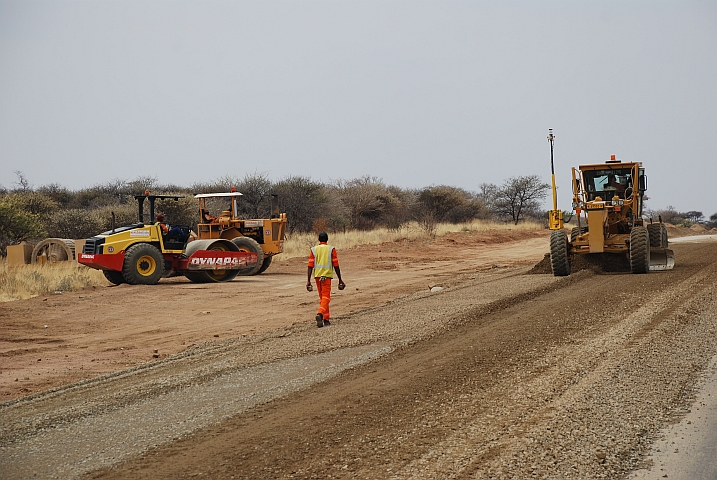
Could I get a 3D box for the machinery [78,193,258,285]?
[{"bbox_3d":[-6.416,-0.061,80.800,5.500,3.050,2.300,0,0,-28],"label":"machinery"}]

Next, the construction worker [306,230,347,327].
[{"bbox_3d":[-0.583,0.729,43.600,0.700,1.740,0.500,0,0,3],"label":"construction worker"}]

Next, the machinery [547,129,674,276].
[{"bbox_3d":[7.010,-1.025,66.300,3.200,3.900,8.700,0,0,10],"label":"machinery"}]

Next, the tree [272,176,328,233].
[{"bbox_3d":[-3.393,-1.960,140.000,3.600,3.700,3.600,0,0,0],"label":"tree"}]

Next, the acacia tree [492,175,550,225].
[{"bbox_3d":[14.986,-3.678,220.000,5.300,4.700,5.000,0,0,0],"label":"acacia tree"}]

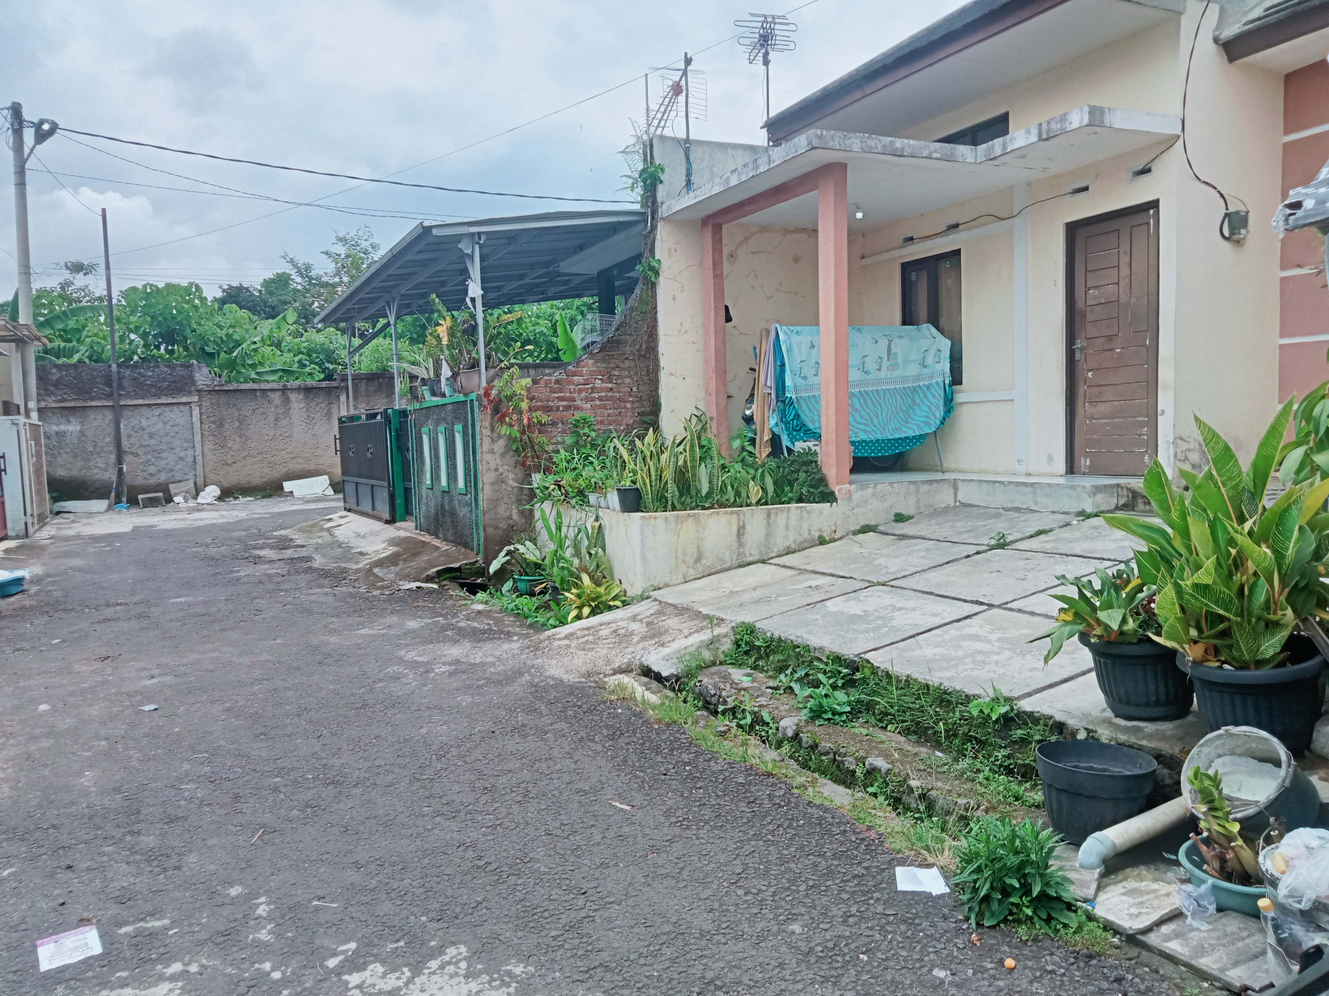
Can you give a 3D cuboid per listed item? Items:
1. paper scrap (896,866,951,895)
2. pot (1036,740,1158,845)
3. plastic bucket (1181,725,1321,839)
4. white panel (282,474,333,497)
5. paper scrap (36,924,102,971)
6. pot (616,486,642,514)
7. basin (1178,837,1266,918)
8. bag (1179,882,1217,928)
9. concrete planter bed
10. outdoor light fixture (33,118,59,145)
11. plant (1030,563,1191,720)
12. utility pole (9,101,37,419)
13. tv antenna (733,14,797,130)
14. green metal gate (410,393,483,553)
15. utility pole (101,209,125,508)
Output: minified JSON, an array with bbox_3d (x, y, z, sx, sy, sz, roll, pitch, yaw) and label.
[{"bbox_3d":[0.799,1.199,3.377,0.154,0.012,0.210,-2,4,0],"label":"paper scrap"},{"bbox_3d":[1.432,0.990,3.590,0.380,0.260,0.380,0,5,-24],"label":"pot"},{"bbox_3d":[1.891,0.947,3.430,0.305,0.330,0.330,39,-12,-23],"label":"plastic bucket"},{"bbox_3d":[-7.443,-0.250,22.500,1.040,0.450,0.150,-3,5,-24],"label":"white panel"},{"bbox_3d":[-1.714,1.292,3.098,0.158,0.010,0.208,-5,5,-36],"label":"paper scrap"},{"bbox_3d":[-0.261,0.008,8.051,0.190,0.190,0.190,-1,4,0],"label":"pot"},{"bbox_3d":[1.674,1.081,3.035,0.390,0.115,0.390,-4,5,0],"label":"basin"},{"bbox_3d":[1.472,1.127,2.970,0.105,0.095,0.110,0,5,26],"label":"bag"},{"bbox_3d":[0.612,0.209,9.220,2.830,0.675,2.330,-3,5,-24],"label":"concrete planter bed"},{"bbox_3d":[-10.649,-6.298,18.500,0.360,0.360,0.460,-4,4,-30],"label":"outdoor light fixture"},{"bbox_3d":[1.804,0.544,4.280,0.660,0.540,0.570,0,5,22],"label":"plant"},{"bbox_3d":[-11.392,-3.324,19.265,0.280,7.430,0.280,-3,4,-23],"label":"utility pole"},{"bbox_3d":[1.122,-4.647,12.007,0.740,1.320,0.850,-2,4,-14],"label":"tv antenna"},{"bbox_3d":[-2.212,-0.269,10.953,0.120,1.430,2.970,-3,5,-24],"label":"green metal gate"},{"bbox_3d":[-11.217,-2.809,21.822,0.140,6.034,0.140,-3,4,-23],"label":"utility pole"}]

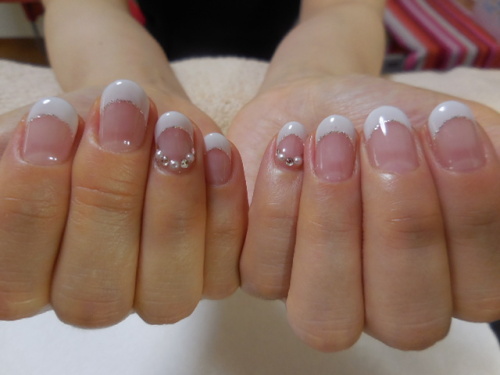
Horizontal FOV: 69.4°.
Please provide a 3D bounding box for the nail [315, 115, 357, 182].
[{"bbox_3d":[0.021,-0.010,0.091,0.011,0.018,0.004,0,-12,9],"label":"nail"}]

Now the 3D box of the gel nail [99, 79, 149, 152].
[{"bbox_3d":[-0.032,-0.018,0.092,0.012,0.021,0.004,0,-13,-12],"label":"gel nail"}]

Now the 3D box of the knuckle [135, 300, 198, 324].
[{"bbox_3d":[-0.020,0.031,0.090,0.015,0.007,0.009,3,0,-7],"label":"knuckle"}]

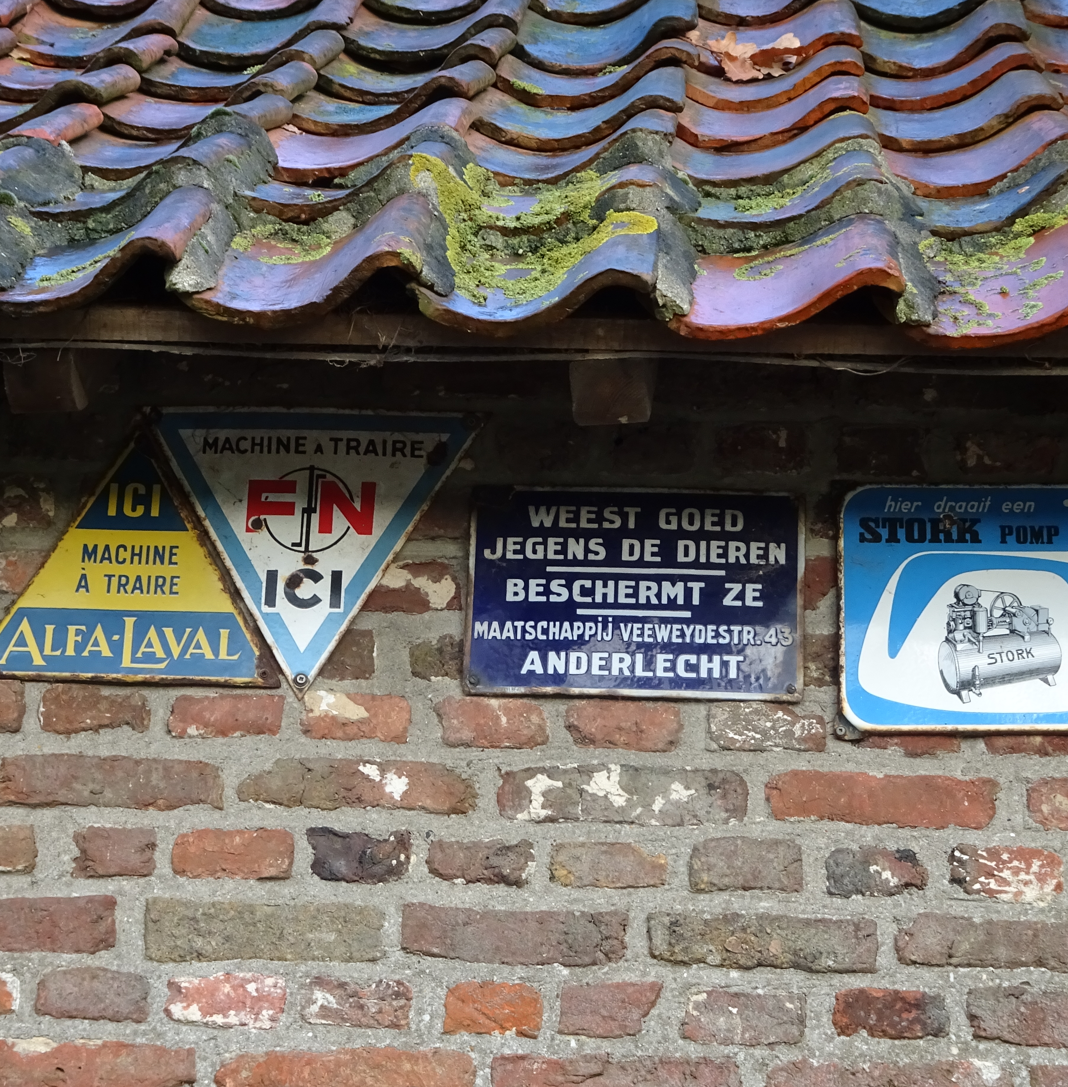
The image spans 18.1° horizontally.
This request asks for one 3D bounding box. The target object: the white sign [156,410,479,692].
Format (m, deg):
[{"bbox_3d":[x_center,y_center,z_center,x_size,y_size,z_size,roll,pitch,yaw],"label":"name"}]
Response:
[{"bbox_3d":[-0.205,0.008,3.049,0.308,0.276,0.015,1,-20,1],"label":"white sign"}]

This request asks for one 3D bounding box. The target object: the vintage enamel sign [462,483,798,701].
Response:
[{"bbox_3d":[0.092,0.045,3.030,0.302,0.197,0.015,1,-19,2],"label":"vintage enamel sign"}]

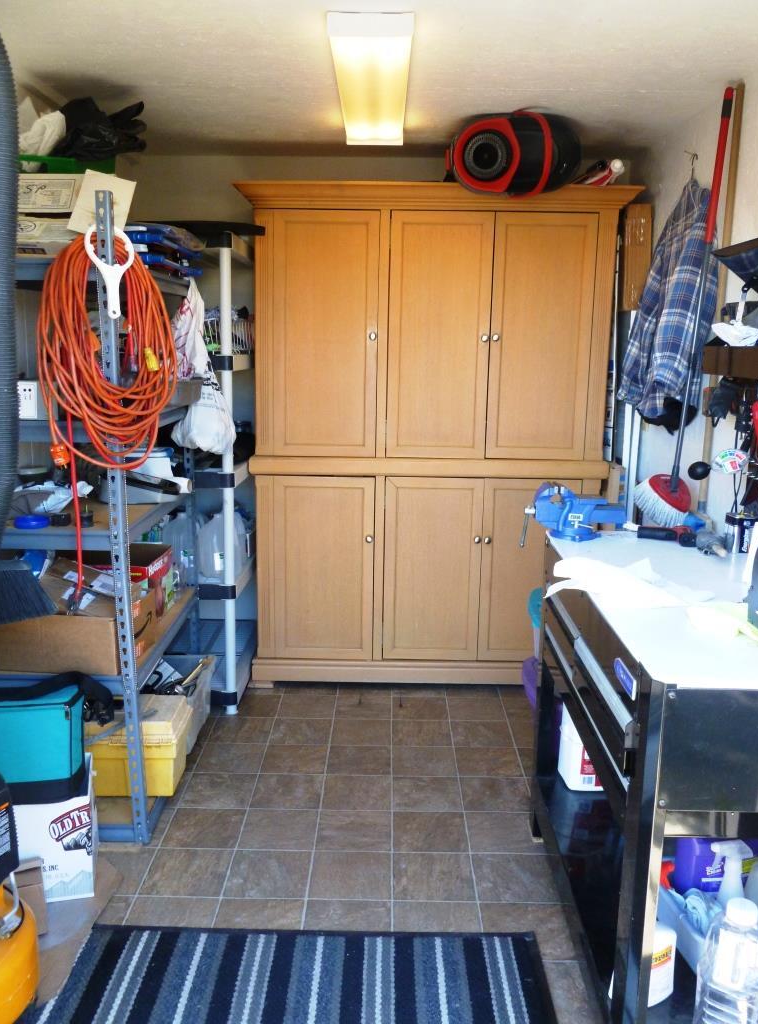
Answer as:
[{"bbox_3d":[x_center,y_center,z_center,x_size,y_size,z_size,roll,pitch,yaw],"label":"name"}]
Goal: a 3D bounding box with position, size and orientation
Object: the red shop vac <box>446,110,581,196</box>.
[{"bbox_3d":[0.489,-1.288,2.983,0.470,0.280,0.330,1,11,1],"label":"red shop vac"}]

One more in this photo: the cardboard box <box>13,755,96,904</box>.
[{"bbox_3d":[-0.942,0.869,2.270,0.300,0.297,0.240,-2,11,-15],"label":"cardboard box"}]

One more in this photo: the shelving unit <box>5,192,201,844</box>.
[{"bbox_3d":[-0.922,-0.005,2.718,0.457,1.840,0.914,0,11,-1],"label":"shelving unit"}]

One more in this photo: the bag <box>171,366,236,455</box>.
[{"bbox_3d":[-0.604,-0.354,2.853,0.210,0.310,0.200,1,11,1],"label":"bag"}]

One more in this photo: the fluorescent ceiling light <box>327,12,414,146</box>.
[{"bbox_3d":[-0.016,-1.402,2.754,0.240,0.075,1.190,1,11,1],"label":"fluorescent ceiling light"}]

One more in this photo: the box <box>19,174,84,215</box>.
[{"bbox_3d":[-0.898,-0.860,2.311,0.420,0.100,0.300,1,11,1],"label":"box"}]

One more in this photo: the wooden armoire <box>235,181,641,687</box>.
[{"bbox_3d":[0.221,-0.290,3.659,1.570,2.066,0.620,1,11,1],"label":"wooden armoire"}]

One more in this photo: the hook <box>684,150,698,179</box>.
[{"bbox_3d":[1.147,-1.290,3.080,0.050,0.110,0.035,1,11,1],"label":"hook"}]

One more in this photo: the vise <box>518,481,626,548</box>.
[{"bbox_3d":[0.525,0.013,2.252,0.280,0.160,0.150,1,11,1],"label":"vise"}]

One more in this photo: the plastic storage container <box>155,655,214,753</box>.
[{"bbox_3d":[-0.841,0.693,3.019,0.440,0.235,0.400,1,11,1],"label":"plastic storage container"}]

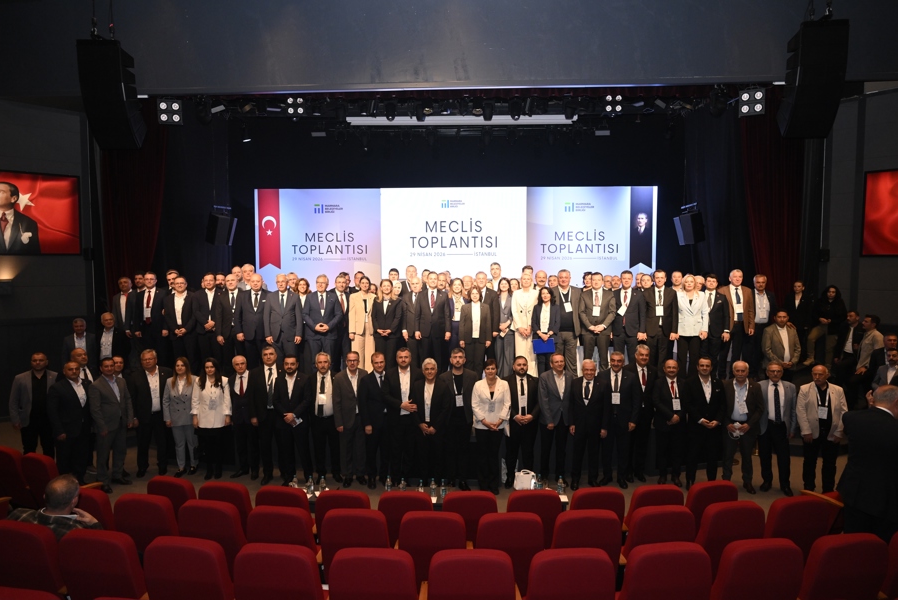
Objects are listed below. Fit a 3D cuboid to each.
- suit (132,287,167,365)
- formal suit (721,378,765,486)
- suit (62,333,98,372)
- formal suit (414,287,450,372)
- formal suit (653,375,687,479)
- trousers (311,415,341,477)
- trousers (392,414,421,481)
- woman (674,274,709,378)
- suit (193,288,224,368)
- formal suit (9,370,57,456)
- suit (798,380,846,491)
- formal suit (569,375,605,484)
[{"bbox_3d":[-4.717,0.528,9.450,0.550,1.488,0.330,-2,4,-24],"label":"suit"},{"bbox_3d":[3.865,1.737,7.891,0.550,1.438,0.340,2,4,22],"label":"formal suit"},{"bbox_3d":[-5.974,1.229,9.700,0.550,1.420,0.330,-2,4,-28],"label":"suit"},{"bbox_3d":[-0.270,0.552,9.755,0.580,1.528,0.330,0,3,-1],"label":"formal suit"},{"bbox_3d":[2.885,1.657,7.780,0.480,1.384,0.330,0,4,6],"label":"formal suit"},{"bbox_3d":[-1.643,1.960,8.020,0.410,0.870,0.310,-1,3,-9],"label":"trousers"},{"bbox_3d":[-0.589,1.953,7.910,0.420,0.898,0.310,0,3,-3],"label":"trousers"},{"bbox_3d":[3.718,0.471,9.200,0.520,1.734,0.330,1,4,20],"label":"woman"},{"bbox_3d":[-3.617,0.549,9.100,0.540,1.449,0.330,-1,4,-10],"label":"suit"},{"bbox_3d":[-5.692,1.675,8.179,0.570,1.498,0.340,-3,5,-36],"label":"formal suit"},{"bbox_3d":[4.720,1.741,7.550,0.580,1.444,0.330,2,4,25],"label":"suit"},{"bbox_3d":[1.849,1.708,7.953,0.540,1.482,0.320,1,4,10],"label":"formal suit"}]

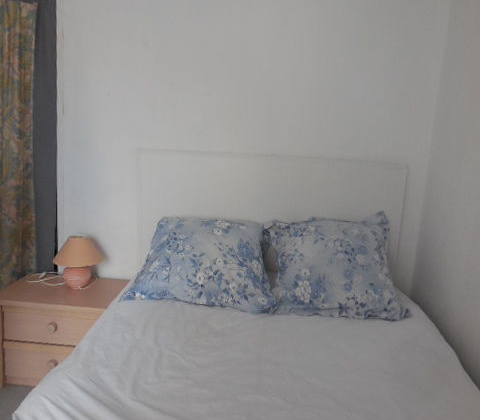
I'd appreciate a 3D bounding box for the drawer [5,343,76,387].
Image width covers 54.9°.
[{"bbox_3d":[-0.914,0.741,2.468,0.490,0.225,0.350,4,11,3],"label":"drawer"}]

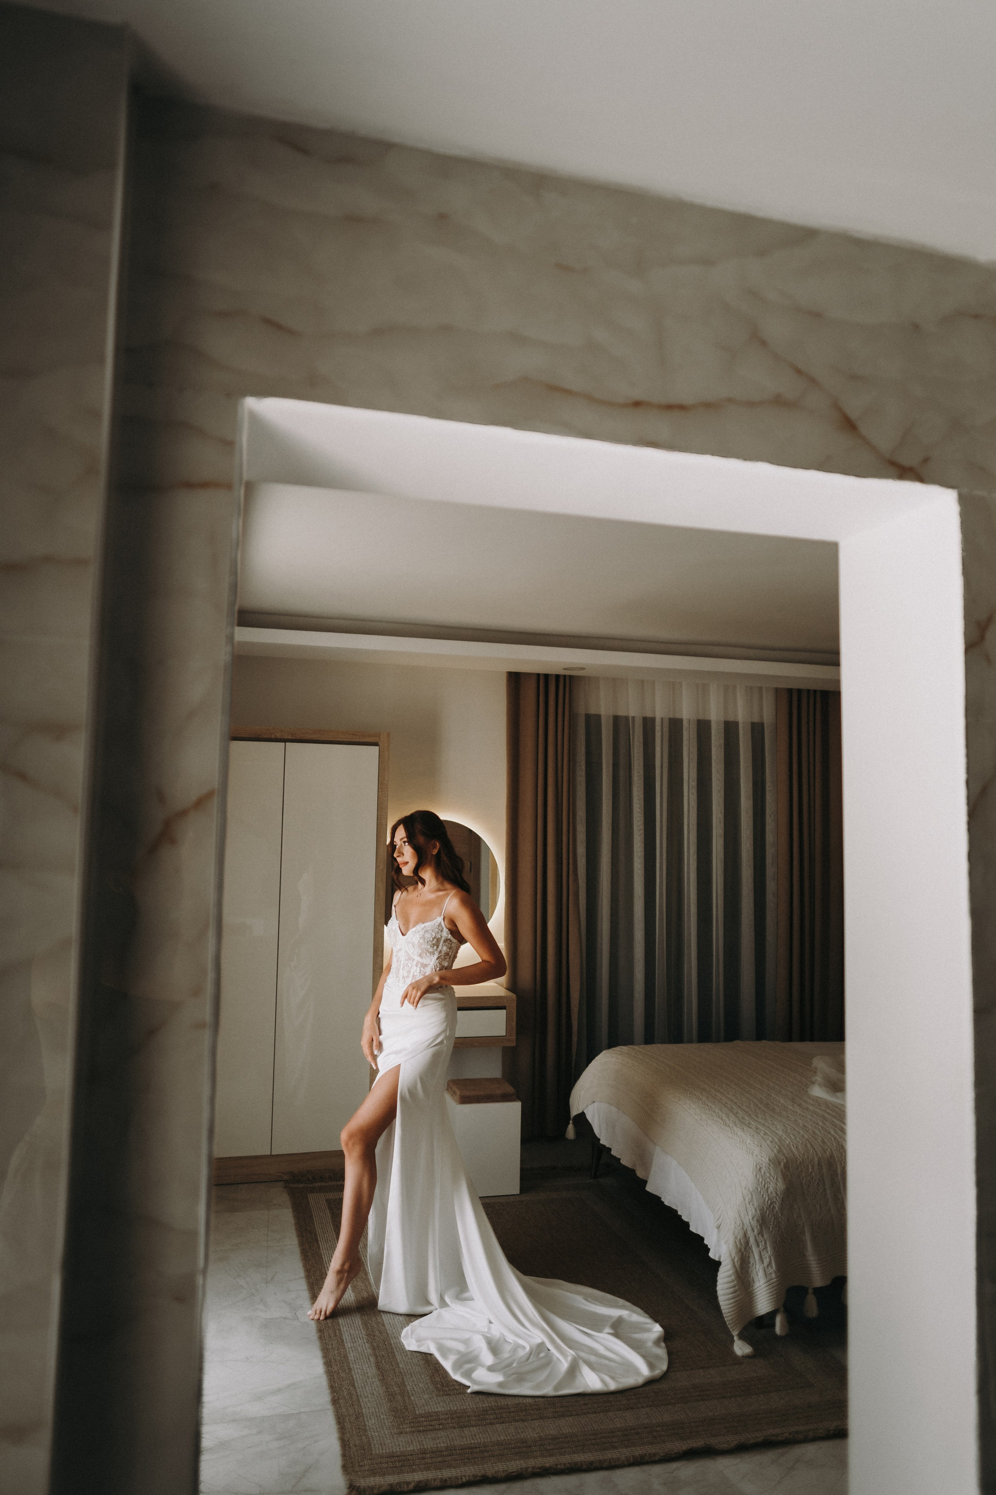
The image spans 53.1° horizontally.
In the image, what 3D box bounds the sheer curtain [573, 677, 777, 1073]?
[{"bbox_3d":[1.002,0.865,5.585,1.320,2.429,0.130,2,-5,-14],"label":"sheer curtain"}]

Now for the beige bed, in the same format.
[{"bbox_3d":[1.560,1.672,4.228,2.080,0.630,1.740,2,-5,-14],"label":"beige bed"}]

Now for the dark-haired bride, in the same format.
[{"bbox_3d":[0.033,1.052,3.368,1.083,1.672,0.852,-3,-6,40],"label":"dark-haired bride"}]

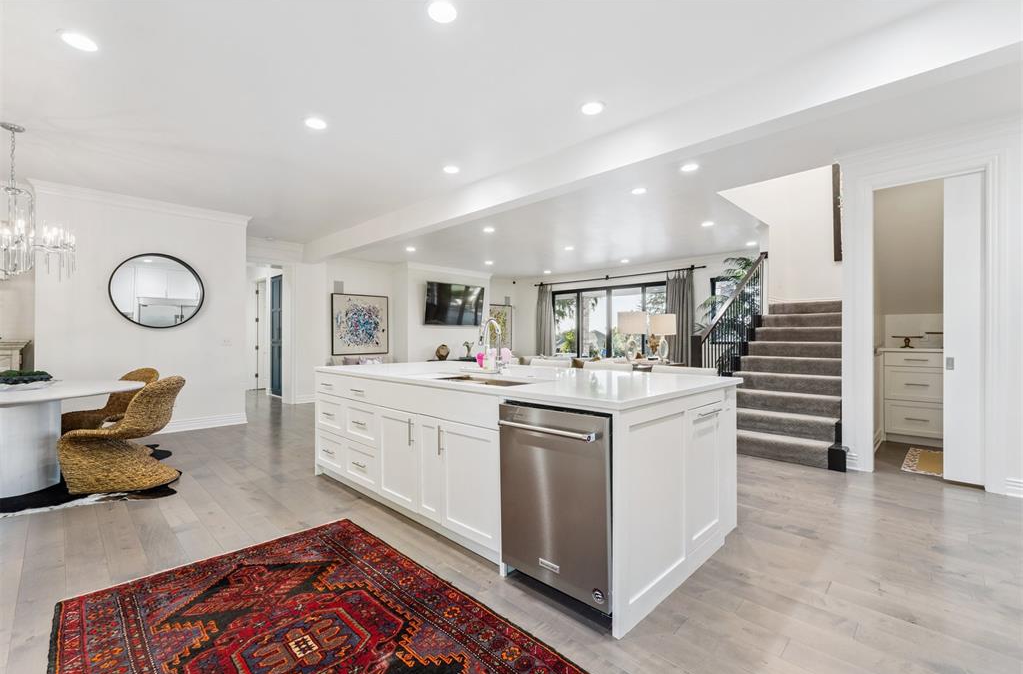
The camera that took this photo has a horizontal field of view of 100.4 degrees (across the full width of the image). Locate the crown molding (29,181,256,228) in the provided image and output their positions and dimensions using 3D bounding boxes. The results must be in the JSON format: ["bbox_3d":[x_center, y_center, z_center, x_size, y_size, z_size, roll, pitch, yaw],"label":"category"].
[{"bbox_3d":[-4.380,-1.578,5.220,2.050,0.130,0.100,0,0,-45],"label":"crown molding"}]

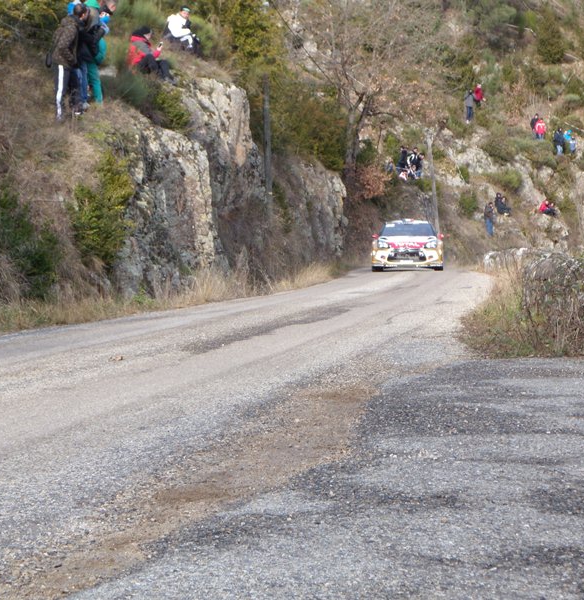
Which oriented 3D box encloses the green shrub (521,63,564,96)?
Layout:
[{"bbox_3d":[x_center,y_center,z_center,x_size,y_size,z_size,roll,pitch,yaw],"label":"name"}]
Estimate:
[{"bbox_3d":[13.420,-11.813,104.000,2.300,1.800,2.000,0,2,0],"label":"green shrub"}]

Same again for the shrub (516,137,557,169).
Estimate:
[{"bbox_3d":[12.784,-7.712,101.500,2.050,1.600,1.600,-1,2,0],"label":"shrub"}]

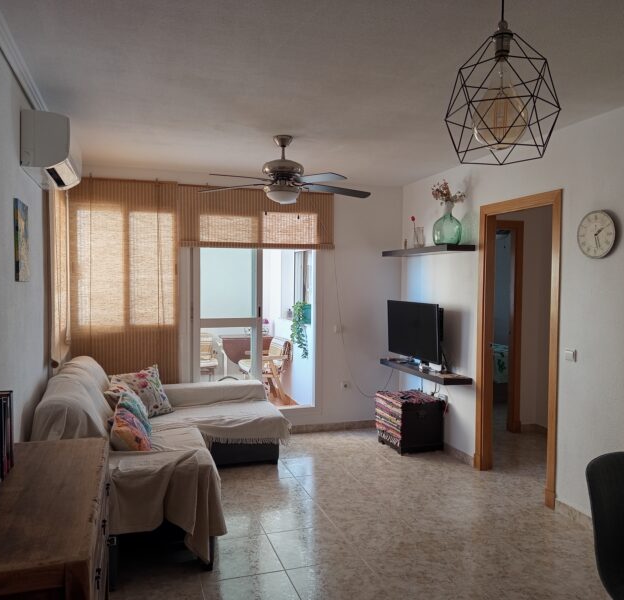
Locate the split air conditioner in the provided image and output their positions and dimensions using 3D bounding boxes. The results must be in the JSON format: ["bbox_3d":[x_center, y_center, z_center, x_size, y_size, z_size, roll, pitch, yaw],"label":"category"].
[{"bbox_3d":[-1.468,-0.830,3.166,0.230,0.290,0.690,0,2,-18],"label":"split air conditioner"}]

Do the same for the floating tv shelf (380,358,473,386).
[{"bbox_3d":[1.012,0.653,5.127,0.265,0.050,1.220,0,2,-18],"label":"floating tv shelf"}]

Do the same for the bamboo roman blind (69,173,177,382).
[{"bbox_3d":[-1.636,-0.136,4.908,0.930,1.870,0.050,0,2,-18],"label":"bamboo roman blind"}]

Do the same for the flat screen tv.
[{"bbox_3d":[0.959,0.286,5.181,0.075,0.530,0.900,0,2,-20],"label":"flat screen tv"}]

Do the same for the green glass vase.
[{"bbox_3d":[1.149,-0.643,4.696,0.245,0.390,0.245,0,2,-18],"label":"green glass vase"}]

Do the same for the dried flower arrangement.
[{"bbox_3d":[1.146,-0.908,4.686,0.250,0.240,0.280,0,2,-18],"label":"dried flower arrangement"}]

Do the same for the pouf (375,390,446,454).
[{"bbox_3d":[0.904,1.113,5.133,0.450,0.460,0.530,0,2,-18],"label":"pouf"}]

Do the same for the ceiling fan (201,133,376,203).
[{"bbox_3d":[-0.186,-0.892,3.833,1.280,0.460,1.280,0,2,-18],"label":"ceiling fan"}]

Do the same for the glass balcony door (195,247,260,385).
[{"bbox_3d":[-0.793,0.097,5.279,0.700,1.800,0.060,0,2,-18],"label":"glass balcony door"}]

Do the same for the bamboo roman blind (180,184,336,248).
[{"bbox_3d":[-0.489,-0.776,5.254,1.510,0.550,0.060,0,2,-18],"label":"bamboo roman blind"}]

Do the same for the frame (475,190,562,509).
[{"bbox_3d":[1.534,0.319,4.106,0.125,2.120,0.920,0,2,-18],"label":"frame"}]

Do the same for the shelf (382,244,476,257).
[{"bbox_3d":[1.027,-0.444,5.078,0.265,0.047,1.220,0,2,-18],"label":"shelf"}]

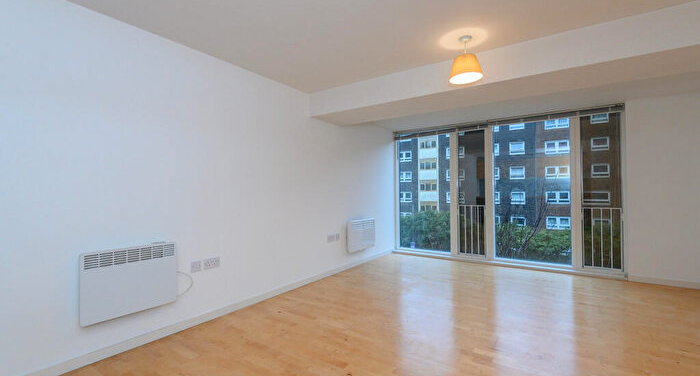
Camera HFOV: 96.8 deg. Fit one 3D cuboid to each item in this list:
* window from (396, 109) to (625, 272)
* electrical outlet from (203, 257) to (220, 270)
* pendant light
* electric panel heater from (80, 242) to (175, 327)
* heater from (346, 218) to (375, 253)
[{"bbox_3d":[2.155,0.047,4.804,3.175,2.098,0.100,-1,-1,34],"label":"window"},{"bbox_3d":[-1.211,0.666,2.740,0.012,0.088,0.147,-1,-1,34],"label":"electrical outlet"},{"bbox_3d":[0.909,-1.014,2.440,0.254,0.318,0.254,-1,-1,34],"label":"pendant light"},{"bbox_3d":[-1.539,0.644,2.188,0.090,0.446,0.581,-1,-1,34],"label":"electric panel heater"},{"bbox_3d":[0.164,0.702,4.685,0.090,0.450,0.733,-1,-1,34],"label":"heater"}]

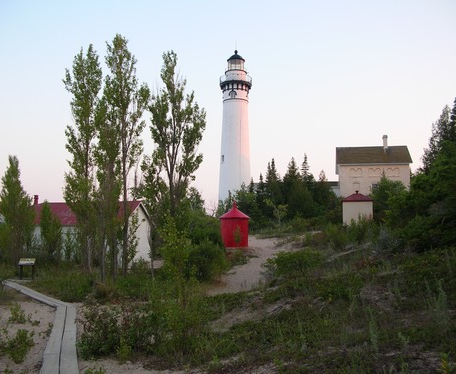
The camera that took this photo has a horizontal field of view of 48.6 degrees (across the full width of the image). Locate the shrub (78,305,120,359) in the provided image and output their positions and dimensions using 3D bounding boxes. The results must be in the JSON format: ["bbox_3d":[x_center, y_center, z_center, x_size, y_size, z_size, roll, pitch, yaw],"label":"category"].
[{"bbox_3d":[-1.806,2.017,7.100,0.560,0.700,0.540,0,-5,0],"label":"shrub"}]

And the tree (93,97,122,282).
[{"bbox_3d":[-6.066,0.035,25.639,1.420,9.490,1.420,0,-6,0],"label":"tree"}]

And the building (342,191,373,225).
[{"bbox_3d":[14.486,2.461,56.500,3.250,3.900,3.300,0,-5,5],"label":"building"}]

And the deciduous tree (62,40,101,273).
[{"bbox_3d":[-8.893,-1.910,30.873,2.440,14.100,2.440,0,-6,0],"label":"deciduous tree"}]

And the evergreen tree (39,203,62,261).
[{"bbox_3d":[-11.025,2.874,31.372,1.490,4.080,1.490,0,-6,0],"label":"evergreen tree"}]

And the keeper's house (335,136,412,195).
[{"bbox_3d":[24.027,-2.611,83.923,11.200,11.167,11.200,-1,-5,11],"label":"keeper's house"}]

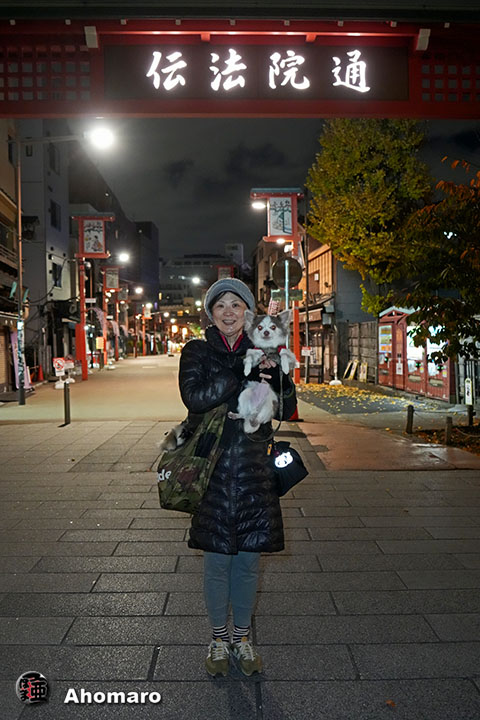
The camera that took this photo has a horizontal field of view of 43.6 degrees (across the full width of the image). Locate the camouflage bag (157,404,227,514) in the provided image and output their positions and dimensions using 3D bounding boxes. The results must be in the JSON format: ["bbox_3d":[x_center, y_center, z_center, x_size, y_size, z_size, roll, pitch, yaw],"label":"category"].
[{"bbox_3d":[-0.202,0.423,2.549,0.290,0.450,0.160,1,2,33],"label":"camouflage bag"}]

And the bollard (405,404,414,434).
[{"bbox_3d":[2.664,0.938,9.430,0.095,0.458,0.095,0,1,0],"label":"bollard"}]

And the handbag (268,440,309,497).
[{"bbox_3d":[0.205,0.469,2.592,0.180,0.235,0.120,-1,1,-24],"label":"handbag"}]

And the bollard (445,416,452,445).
[{"bbox_3d":[2.963,1.012,8.515,0.090,0.404,0.090,0,1,0],"label":"bollard"}]

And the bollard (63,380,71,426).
[{"bbox_3d":[-3.097,0.773,10.786,0.100,0.774,0.100,0,1,0],"label":"bollard"}]

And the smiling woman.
[{"bbox_3d":[-0.015,0.482,2.611,0.500,1.681,0.400,0,1,0],"label":"smiling woman"}]

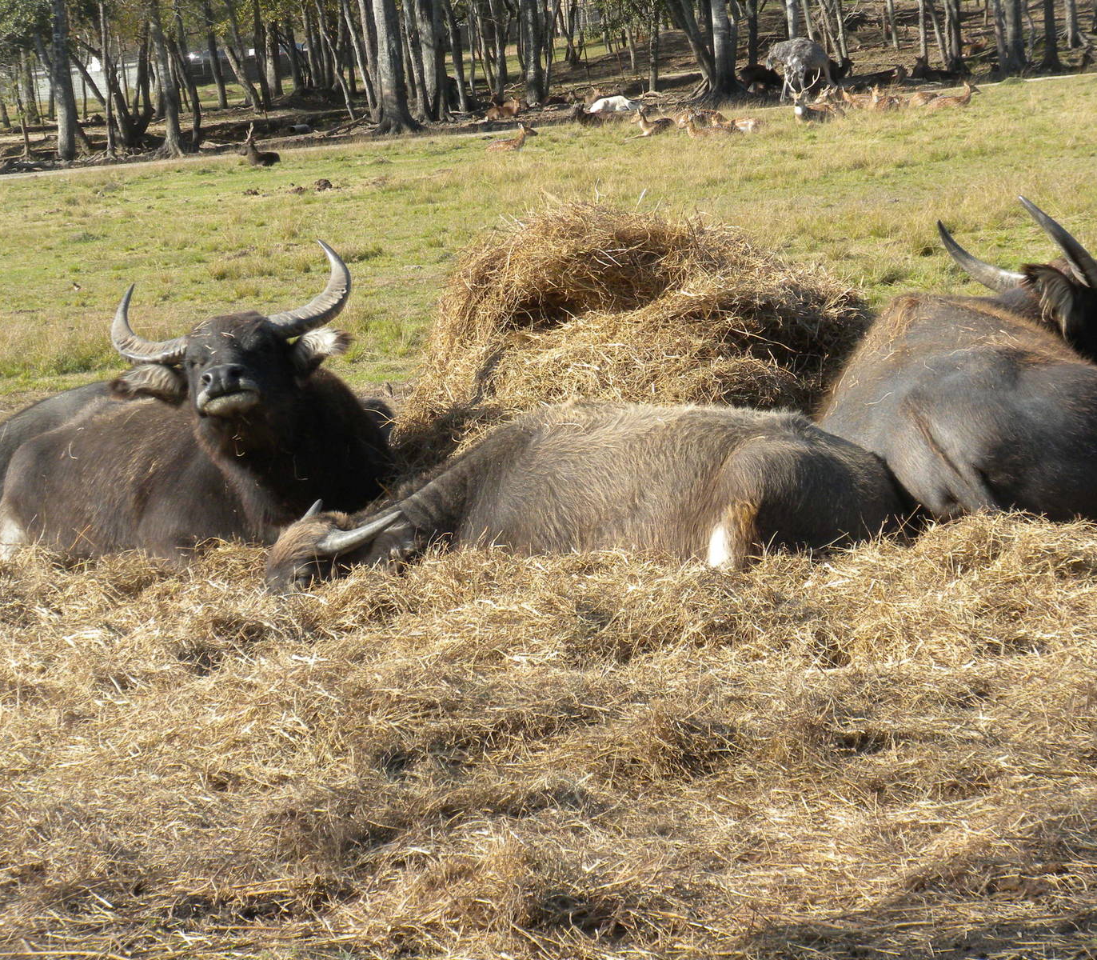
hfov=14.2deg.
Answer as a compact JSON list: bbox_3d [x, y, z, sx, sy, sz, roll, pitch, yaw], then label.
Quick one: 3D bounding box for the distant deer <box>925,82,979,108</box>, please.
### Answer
[{"bbox_3d":[9.445,-9.000,103.000,1.200,0.680,0.420,-4,6,-8],"label":"distant deer"}]

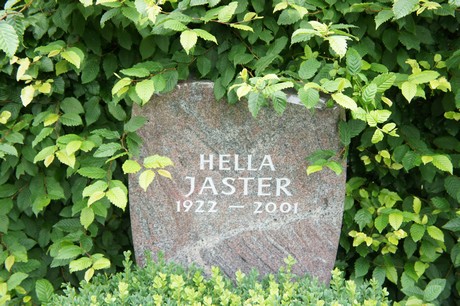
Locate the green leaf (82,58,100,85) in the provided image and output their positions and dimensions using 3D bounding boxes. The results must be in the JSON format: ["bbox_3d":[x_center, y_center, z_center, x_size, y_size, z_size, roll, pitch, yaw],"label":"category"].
[{"bbox_3d":[-0.335,-0.200,1.760,0.039,0.069,0.015,15,-10,3],"label":"green leaf"}]

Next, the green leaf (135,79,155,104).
[{"bbox_3d":[-0.226,-0.162,1.920,0.050,0.074,0.018,14,-17,5],"label":"green leaf"}]

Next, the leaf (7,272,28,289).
[{"bbox_3d":[-0.562,0.342,1.930,0.065,0.014,0.037,-38,60,-9],"label":"leaf"}]

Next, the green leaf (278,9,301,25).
[{"bbox_3d":[0.136,-0.311,1.660,0.053,0.040,0.018,-12,-24,-6],"label":"green leaf"}]

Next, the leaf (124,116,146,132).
[{"bbox_3d":[-0.241,-0.073,1.870,0.062,0.038,0.014,-30,-30,6],"label":"leaf"}]

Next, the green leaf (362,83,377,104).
[{"bbox_3d":[0.374,-0.159,1.950,0.037,0.062,0.015,21,-12,25],"label":"green leaf"}]

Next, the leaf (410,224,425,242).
[{"bbox_3d":[0.497,0.215,1.940,0.036,0.049,0.014,-3,-20,9],"label":"leaf"}]

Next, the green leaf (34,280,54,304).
[{"bbox_3d":[-0.487,0.363,1.910,0.046,0.066,0.015,-11,-12,-14],"label":"green leaf"}]

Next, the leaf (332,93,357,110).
[{"bbox_3d":[0.301,-0.134,1.900,0.081,0.018,0.039,31,48,14],"label":"leaf"}]

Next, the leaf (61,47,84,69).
[{"bbox_3d":[-0.433,-0.262,2.000,0.072,0.024,0.045,40,58,17],"label":"leaf"}]

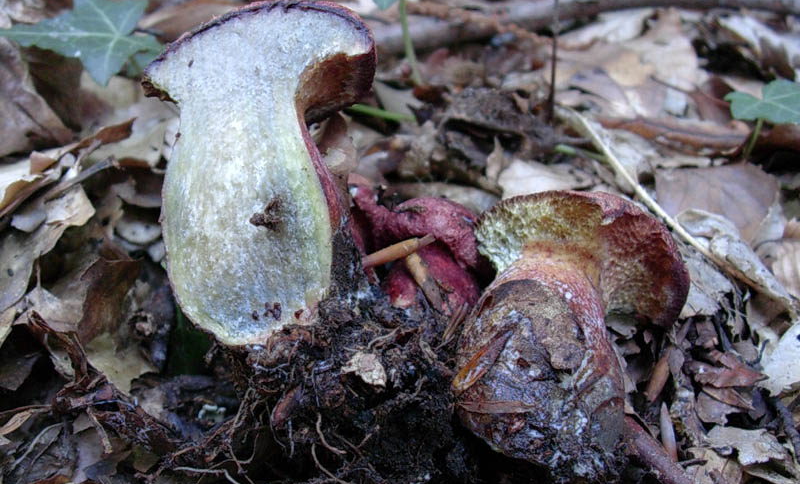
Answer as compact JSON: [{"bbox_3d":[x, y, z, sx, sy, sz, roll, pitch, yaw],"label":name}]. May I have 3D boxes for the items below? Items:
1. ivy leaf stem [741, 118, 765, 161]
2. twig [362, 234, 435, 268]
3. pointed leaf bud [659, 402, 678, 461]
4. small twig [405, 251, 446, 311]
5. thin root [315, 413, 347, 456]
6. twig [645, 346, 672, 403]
[{"bbox_3d":[0.176,-0.051,0.520,0.002,0.024,0.002,12,25,0],"label":"ivy leaf stem"},{"bbox_3d":[0.000,0.004,0.401,0.030,0.005,0.005,-20,37,-16],"label":"twig"},{"bbox_3d":[0.100,0.070,0.386,0.004,0.004,0.027,1,39,2],"label":"pointed leaf bud"},{"bbox_3d":[0.010,0.015,0.406,0.005,0.005,0.027,-16,61,-24],"label":"small twig"},{"bbox_3d":[-0.024,0.066,0.353,0.005,0.004,0.017,-34,65,-9],"label":"thin root"},{"bbox_3d":[0.102,0.052,0.409,0.005,0.005,0.031,14,43,21],"label":"twig"}]

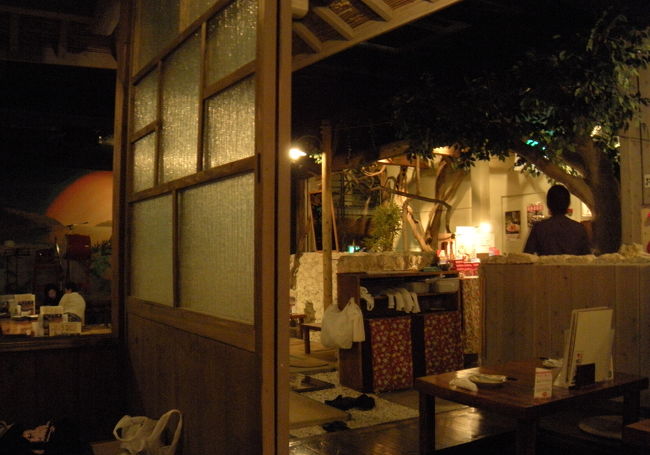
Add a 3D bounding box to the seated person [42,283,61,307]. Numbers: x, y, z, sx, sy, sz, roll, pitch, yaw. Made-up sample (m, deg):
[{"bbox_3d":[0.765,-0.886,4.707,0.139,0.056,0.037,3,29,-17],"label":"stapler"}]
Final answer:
[{"bbox_3d":[-3.872,1.212,9.283,0.440,0.840,0.520,1,-3,-31],"label":"seated person"}]

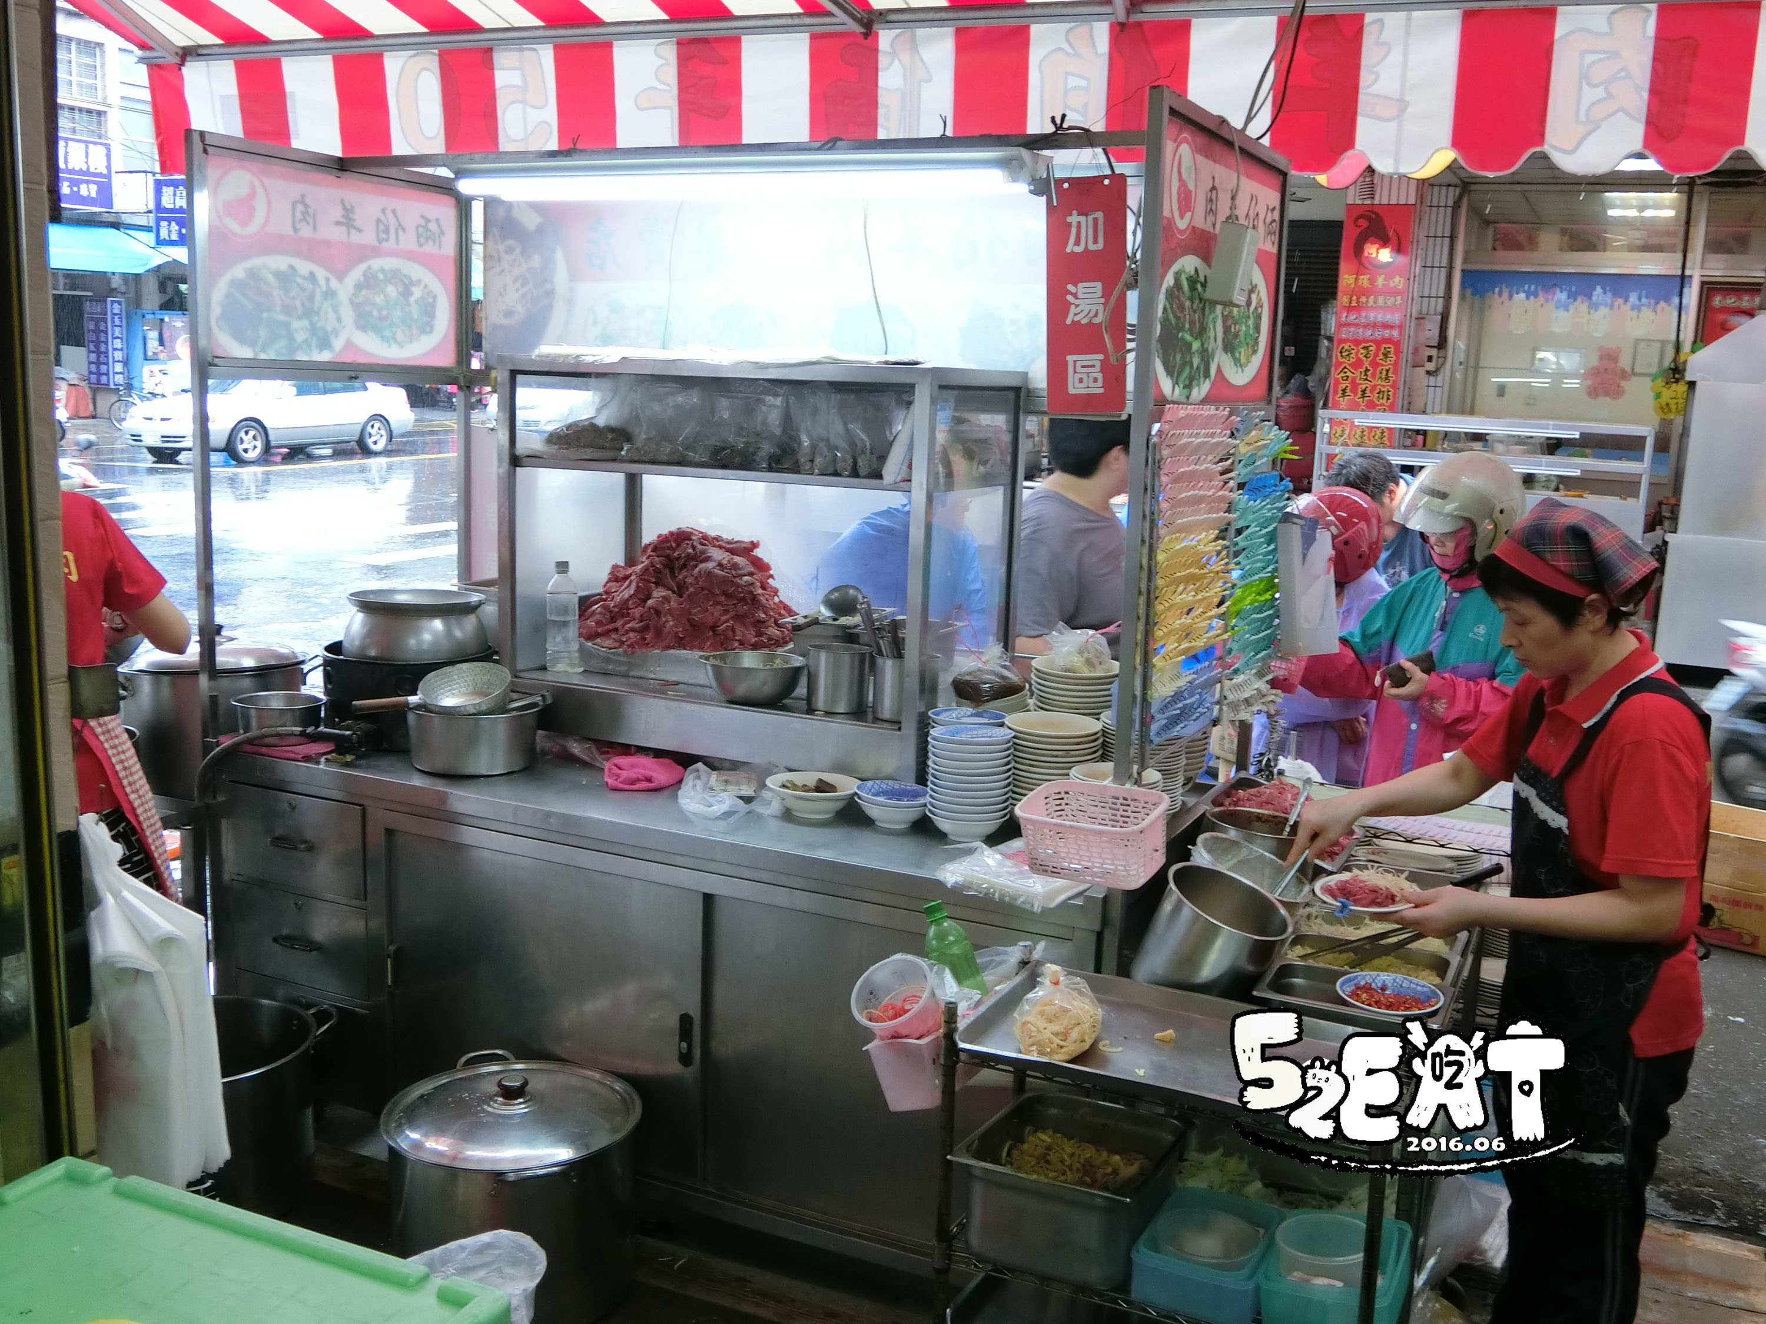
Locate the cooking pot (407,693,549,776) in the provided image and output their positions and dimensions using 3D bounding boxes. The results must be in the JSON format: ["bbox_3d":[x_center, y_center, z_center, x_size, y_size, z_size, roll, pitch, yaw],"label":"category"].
[{"bbox_3d":[-0.882,0.155,3.899,0.310,0.135,0.290,2,9,0],"label":"cooking pot"}]

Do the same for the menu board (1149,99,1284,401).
[{"bbox_3d":[0.615,-0.699,3.220,0.035,0.460,0.830,6,10,25],"label":"menu board"}]

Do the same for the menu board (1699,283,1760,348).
[{"bbox_3d":[5.418,-2.109,11.300,0.520,0.620,0.040,6,10,25],"label":"menu board"}]

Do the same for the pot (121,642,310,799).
[{"bbox_3d":[-1.629,0.121,4.348,0.450,0.345,0.420,2,9,0],"label":"pot"}]

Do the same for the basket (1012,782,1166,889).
[{"bbox_3d":[0.297,0.247,2.536,0.208,0.105,0.190,6,10,25],"label":"basket"}]

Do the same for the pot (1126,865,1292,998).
[{"bbox_3d":[0.461,0.400,2.525,0.186,0.150,0.186,30,21,21],"label":"pot"}]

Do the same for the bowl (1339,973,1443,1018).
[{"bbox_3d":[0.684,0.470,2.415,0.141,0.050,0.141,2,12,0],"label":"bowl"}]

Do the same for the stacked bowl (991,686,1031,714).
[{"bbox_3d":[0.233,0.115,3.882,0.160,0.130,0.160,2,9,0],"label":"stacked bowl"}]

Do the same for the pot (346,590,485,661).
[{"bbox_3d":[-1.082,-0.062,4.125,0.335,0.185,0.335,2,9,0],"label":"pot"}]

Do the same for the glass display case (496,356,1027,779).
[{"bbox_3d":[-0.298,-0.260,4.229,1.100,0.875,0.540,6,10,25],"label":"glass display case"}]

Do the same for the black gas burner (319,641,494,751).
[{"bbox_3d":[-0.967,0.061,3.645,0.360,0.175,0.375,2,9,0],"label":"black gas burner"}]

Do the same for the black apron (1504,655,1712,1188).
[{"bbox_3d":[1.015,0.387,2.520,0.250,0.730,0.330,1,9,-5],"label":"black apron"}]

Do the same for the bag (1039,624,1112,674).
[{"bbox_3d":[0.344,-0.018,3.170,0.125,0.095,0.120,7,11,27],"label":"bag"}]

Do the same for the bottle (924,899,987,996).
[{"bbox_3d":[0.130,0.468,2.700,0.066,0.225,0.066,-17,9,26],"label":"bottle"}]

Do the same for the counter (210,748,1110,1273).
[{"bbox_3d":[-0.354,0.609,3.963,2.060,0.750,1.000,6,10,25],"label":"counter"}]

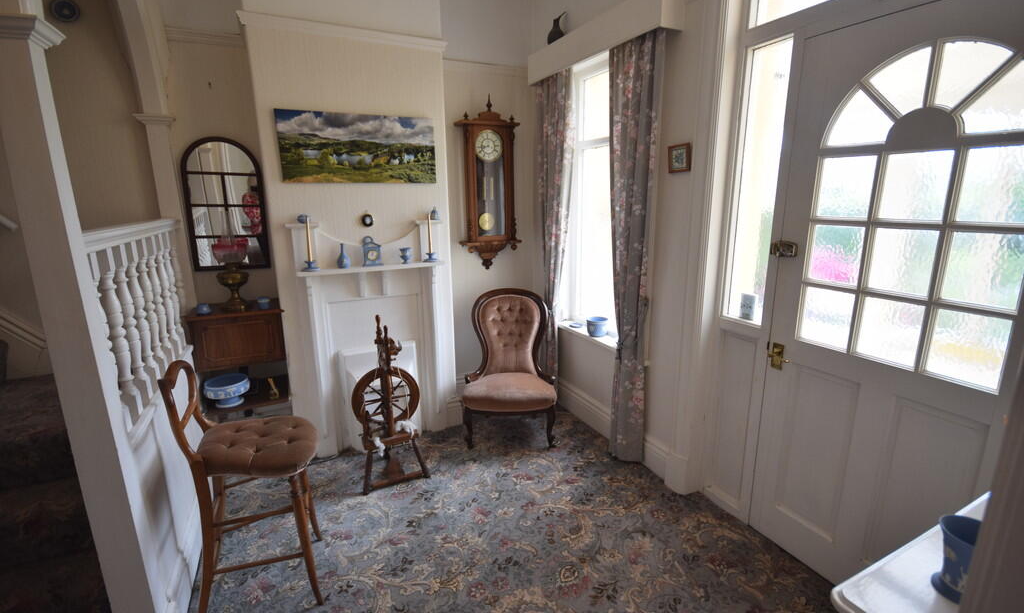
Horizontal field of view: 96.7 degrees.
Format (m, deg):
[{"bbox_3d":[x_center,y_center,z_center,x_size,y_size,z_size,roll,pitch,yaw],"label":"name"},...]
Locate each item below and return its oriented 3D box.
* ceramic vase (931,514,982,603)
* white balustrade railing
[{"bbox_3d":[0.806,0.456,0.808,0.088,0.130,0.088,-7,14,-25],"label":"ceramic vase"},{"bbox_3d":[-1.439,-0.012,1.790,0.090,0.610,1.180,-7,14,-25],"label":"white balustrade railing"}]

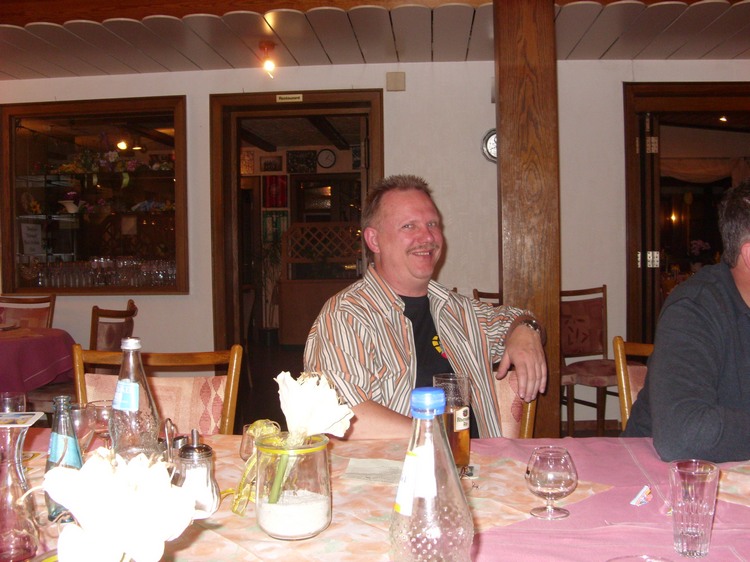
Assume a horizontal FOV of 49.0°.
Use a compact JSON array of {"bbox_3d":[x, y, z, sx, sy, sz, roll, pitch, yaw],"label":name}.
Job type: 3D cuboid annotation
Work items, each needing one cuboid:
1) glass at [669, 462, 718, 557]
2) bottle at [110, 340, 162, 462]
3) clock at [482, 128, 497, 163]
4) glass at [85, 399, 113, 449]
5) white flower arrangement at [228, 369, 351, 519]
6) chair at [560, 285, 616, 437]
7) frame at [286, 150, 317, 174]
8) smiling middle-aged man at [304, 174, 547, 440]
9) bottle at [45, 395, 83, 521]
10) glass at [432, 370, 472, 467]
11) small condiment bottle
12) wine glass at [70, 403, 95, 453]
[{"bbox_3d":[0.426,0.305,1.105,0.066,0.120,0.066,-1,1,3],"label":"glass"},{"bbox_3d":[-0.381,0.221,1.313,0.083,0.260,0.083,-1,2,0],"label":"bottle"},{"bbox_3d":[0.780,-0.850,5.200,0.222,0.222,0.045,-1,1,3],"label":"clock"},{"bbox_3d":[-0.490,0.286,1.502,0.069,0.125,0.069,-1,2,0],"label":"glass"},{"bbox_3d":[-0.116,0.229,1.138,0.165,0.210,0.130,-1,2,0],"label":"white flower arrangement"},{"bbox_3d":[1.325,0.522,4.705,0.450,0.930,0.540,-2,2,-29],"label":"chair"},{"bbox_3d":[-0.786,-1.267,8.800,0.325,0.250,0.030,-1,1,3],"label":"frame"},{"bbox_3d":[0.146,0.412,1.940,0.640,1.330,0.820,-1,2,-22],"label":"smiling middle-aged man"},{"bbox_3d":[-0.479,0.273,1.265,0.060,0.192,0.060,-1,1,3],"label":"bottle"},{"bbox_3d":[0.150,0.273,1.605,0.072,0.175,0.072,-1,1,3],"label":"glass"},{"bbox_3d":[-0.285,0.306,1.320,0.074,0.133,0.074,-1,1,3],"label":"small condiment bottle"},{"bbox_3d":[-0.507,0.287,1.400,0.067,0.160,0.067,-1,1,3],"label":"wine glass"}]

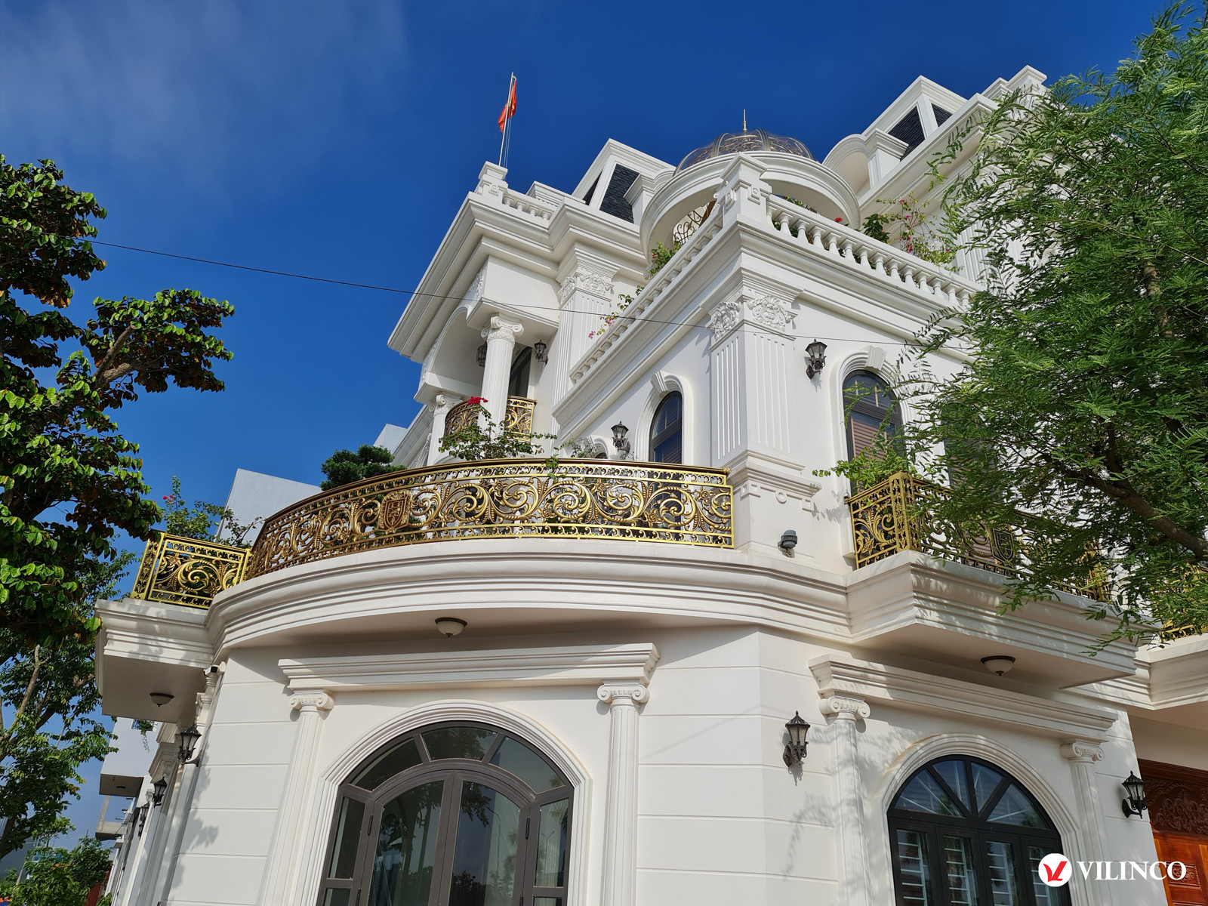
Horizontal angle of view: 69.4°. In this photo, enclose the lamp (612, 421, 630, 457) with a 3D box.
[{"bbox_3d":[0.238,-0.229,12.069,0.277,0.473,0.232,16,-30,-22],"label":"lamp"}]

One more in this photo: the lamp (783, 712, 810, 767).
[{"bbox_3d":[1.755,2.602,7.943,0.232,0.481,0.290,16,-30,-22],"label":"lamp"}]

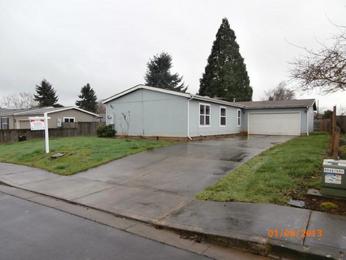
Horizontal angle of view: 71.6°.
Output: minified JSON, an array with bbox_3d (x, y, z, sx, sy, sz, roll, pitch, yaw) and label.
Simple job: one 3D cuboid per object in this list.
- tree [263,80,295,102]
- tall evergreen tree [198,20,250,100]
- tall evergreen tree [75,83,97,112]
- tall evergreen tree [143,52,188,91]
[{"bbox_3d":[23.174,-5.354,51.883,6.930,9.860,6.930,0,2,0],"label":"tree"},{"bbox_3d":[10.027,-10.547,44.714,10.500,20.690,10.500,0,2,0],"label":"tall evergreen tree"},{"bbox_3d":[-18.626,-5.246,51.887,5.200,9.650,5.200,0,2,0],"label":"tall evergreen tree"},{"bbox_3d":[-1.399,-6.788,41.829,7.700,13.360,7.700,0,2,0],"label":"tall evergreen tree"}]

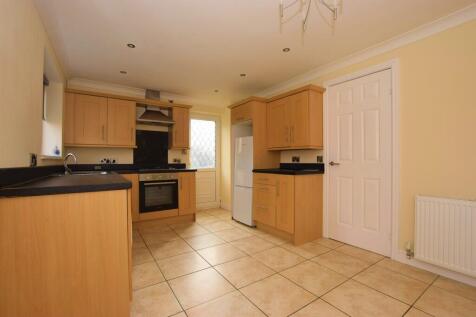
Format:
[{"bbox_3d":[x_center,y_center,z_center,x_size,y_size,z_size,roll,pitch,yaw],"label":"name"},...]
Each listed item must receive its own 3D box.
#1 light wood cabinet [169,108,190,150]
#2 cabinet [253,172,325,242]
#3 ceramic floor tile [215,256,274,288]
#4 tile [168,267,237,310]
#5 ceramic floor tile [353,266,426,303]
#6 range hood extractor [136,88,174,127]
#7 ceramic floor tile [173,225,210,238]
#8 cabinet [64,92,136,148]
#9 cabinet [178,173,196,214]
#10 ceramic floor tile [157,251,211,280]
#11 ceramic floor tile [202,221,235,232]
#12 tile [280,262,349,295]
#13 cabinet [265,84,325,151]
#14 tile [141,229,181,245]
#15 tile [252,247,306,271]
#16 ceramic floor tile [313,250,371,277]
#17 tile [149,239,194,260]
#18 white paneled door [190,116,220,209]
[{"bbox_3d":[-1.109,-0.557,3.759,0.302,0.773,0.317,0,-1,-34],"label":"light wood cabinet"},{"bbox_3d":[0.705,0.656,2.942,0.557,0.867,0.812,0,-1,-34],"label":"cabinet"},{"bbox_3d":[0.066,1.088,1.921,0.444,0.010,0.436,0,-1,-34],"label":"ceramic floor tile"},{"bbox_3d":[-0.314,1.086,1.698,0.445,0.010,0.445,1,-2,-35],"label":"tile"},{"bbox_3d":[1.310,1.073,1.716,0.445,0.010,0.427,0,-1,-34],"label":"ceramic floor tile"},{"bbox_3d":[-1.444,-0.902,3.454,0.594,0.639,0.456,0,-1,-34],"label":"range hood extractor"},{"bbox_3d":[-0.722,1.120,3.072,0.445,0.010,0.445,1,-2,-35],"label":"ceramic floor tile"},{"bbox_3d":[-2.096,-0.556,3.090,0.889,0.753,0.317,0,-1,-34],"label":"cabinet"},{"bbox_3d":[-1.030,0.625,3.641,0.287,0.743,0.544,0,-1,-34],"label":"cabinet"},{"bbox_3d":[-0.569,1.095,2.063,0.445,0.010,0.445,1,-2,-35],"label":"ceramic floor tile"},{"bbox_3d":[-0.353,1.126,3.329,0.445,0.010,0.445,1,-2,-35],"label":"ceramic floor tile"},{"bbox_3d":[0.689,1.080,1.813,0.442,0.010,0.435,0,-1,-34],"label":"tile"},{"bbox_3d":[0.835,-0.537,3.101,0.309,0.861,0.878,1,-2,-34],"label":"cabinet"},{"bbox_3d":[-1.091,1.114,2.815,0.445,0.010,0.445,1,-2,-35],"label":"tile"},{"bbox_3d":[0.436,1.099,2.202,0.445,0.010,0.445,1,-2,-35],"label":"tile"},{"bbox_3d":[1.062,1.080,2.050,0.445,0.010,0.434,0,-1,-34],"label":"ceramic floor tile"},{"bbox_3d":[-0.815,1.103,2.410,0.442,0.010,0.444,0,-1,-34],"label":"tile"},{"bbox_3d":[-0.730,0.091,4.311,0.828,2.107,0.070,1,-2,-34],"label":"white paneled door"}]

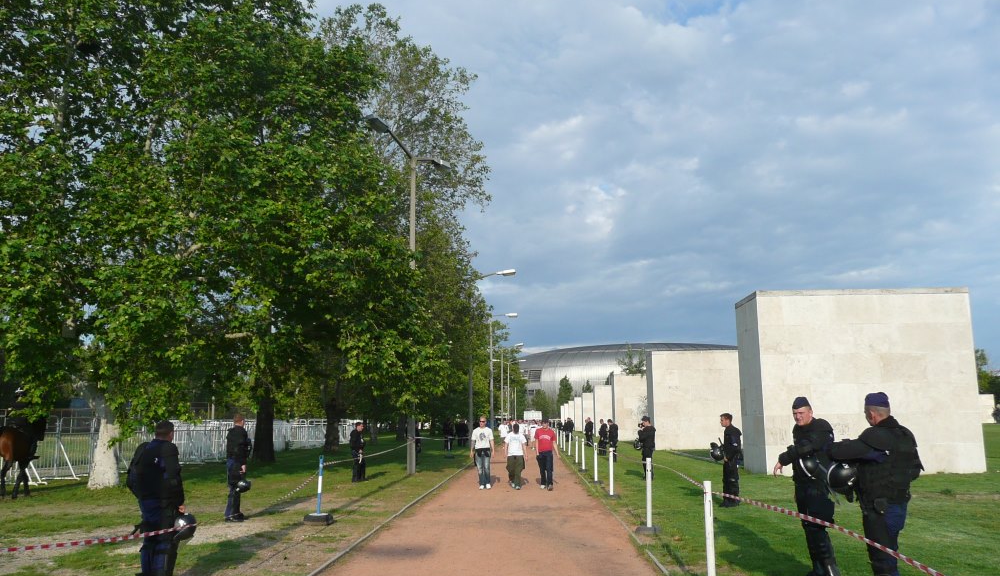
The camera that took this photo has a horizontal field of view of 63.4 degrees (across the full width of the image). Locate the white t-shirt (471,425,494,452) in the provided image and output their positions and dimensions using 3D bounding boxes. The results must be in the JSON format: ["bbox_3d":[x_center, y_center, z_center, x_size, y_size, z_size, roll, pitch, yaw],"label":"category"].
[{"bbox_3d":[-0.422,3.848,20.680,0.560,0.620,0.300,-1,-9,2],"label":"white t-shirt"}]

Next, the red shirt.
[{"bbox_3d":[1.154,3.851,20.518,0.560,0.620,0.300,-1,-9,2],"label":"red shirt"}]

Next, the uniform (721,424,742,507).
[{"bbox_3d":[4.648,3.531,16.240,0.420,1.620,0.540,-1,-10,7],"label":"uniform"}]

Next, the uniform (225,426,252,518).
[{"bbox_3d":[-4.743,3.334,14.616,0.540,1.640,0.440,-8,-12,37],"label":"uniform"}]

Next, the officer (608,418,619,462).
[{"bbox_3d":[4.768,6.470,33.984,0.420,1.640,0.520,-1,-9,4],"label":"officer"}]

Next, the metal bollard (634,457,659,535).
[{"bbox_3d":[2.263,3.183,12.433,0.380,1.110,0.380,-1,-9,2],"label":"metal bollard"}]

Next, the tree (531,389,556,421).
[{"bbox_3d":[9.873,28.244,187.916,5.400,9.600,5.400,0,-10,0],"label":"tree"}]

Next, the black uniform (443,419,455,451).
[{"bbox_3d":[-2.975,8.572,46.726,0.440,1.750,0.600,6,-11,-30],"label":"black uniform"}]

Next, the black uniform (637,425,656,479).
[{"bbox_3d":[4.281,4.771,23.637,0.480,1.620,0.540,-1,-10,6],"label":"black uniform"}]

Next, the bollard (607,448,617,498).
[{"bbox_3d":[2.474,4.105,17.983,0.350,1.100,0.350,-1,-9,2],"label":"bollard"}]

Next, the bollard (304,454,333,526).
[{"bbox_3d":[-2.992,3.324,13.334,0.450,1.070,0.450,0,-10,0],"label":"bollard"}]

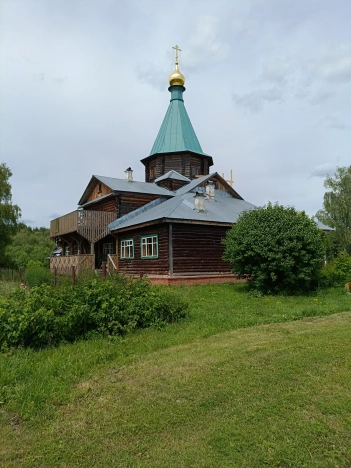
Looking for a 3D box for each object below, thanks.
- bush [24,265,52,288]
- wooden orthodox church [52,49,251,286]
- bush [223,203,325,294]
[{"bbox_3d":[-7.823,2.427,19.300,1.550,1.400,1.500,0,-4,0],"label":"bush"},{"bbox_3d":[0.313,-7.376,30.263,19.300,22.500,17.400,2,-5,-33],"label":"wooden orthodox church"},{"bbox_3d":[4.407,0.697,15.200,4.350,3.950,4.200,0,-4,0],"label":"bush"}]

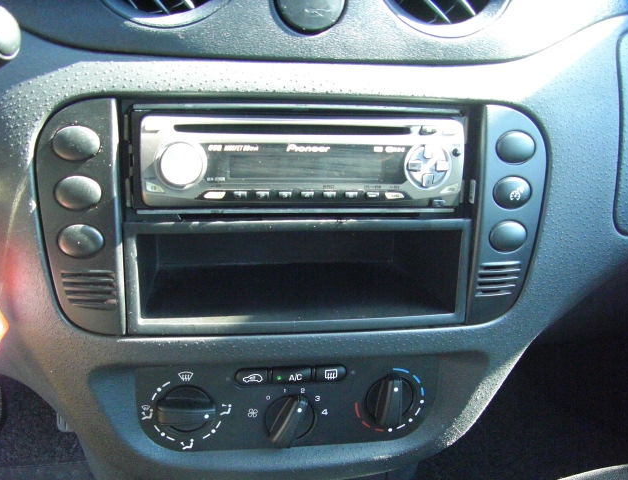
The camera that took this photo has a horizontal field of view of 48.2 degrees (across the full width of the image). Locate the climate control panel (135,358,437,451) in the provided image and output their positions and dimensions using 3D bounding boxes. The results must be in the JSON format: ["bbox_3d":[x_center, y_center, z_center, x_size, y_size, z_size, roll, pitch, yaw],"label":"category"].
[{"bbox_3d":[-0.012,0.095,0.392,0.170,0.055,0.024,-1,18,-9],"label":"climate control panel"}]

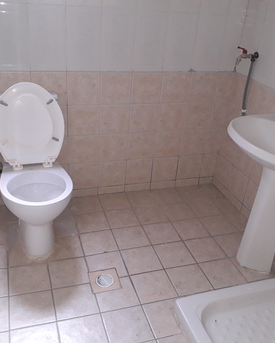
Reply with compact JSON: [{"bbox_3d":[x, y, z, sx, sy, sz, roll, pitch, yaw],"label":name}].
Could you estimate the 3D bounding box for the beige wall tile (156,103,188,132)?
[{"bbox_3d":[0.235,-0.371,2.437,0.200,0.200,0.010,-5,30,-18],"label":"beige wall tile"}]

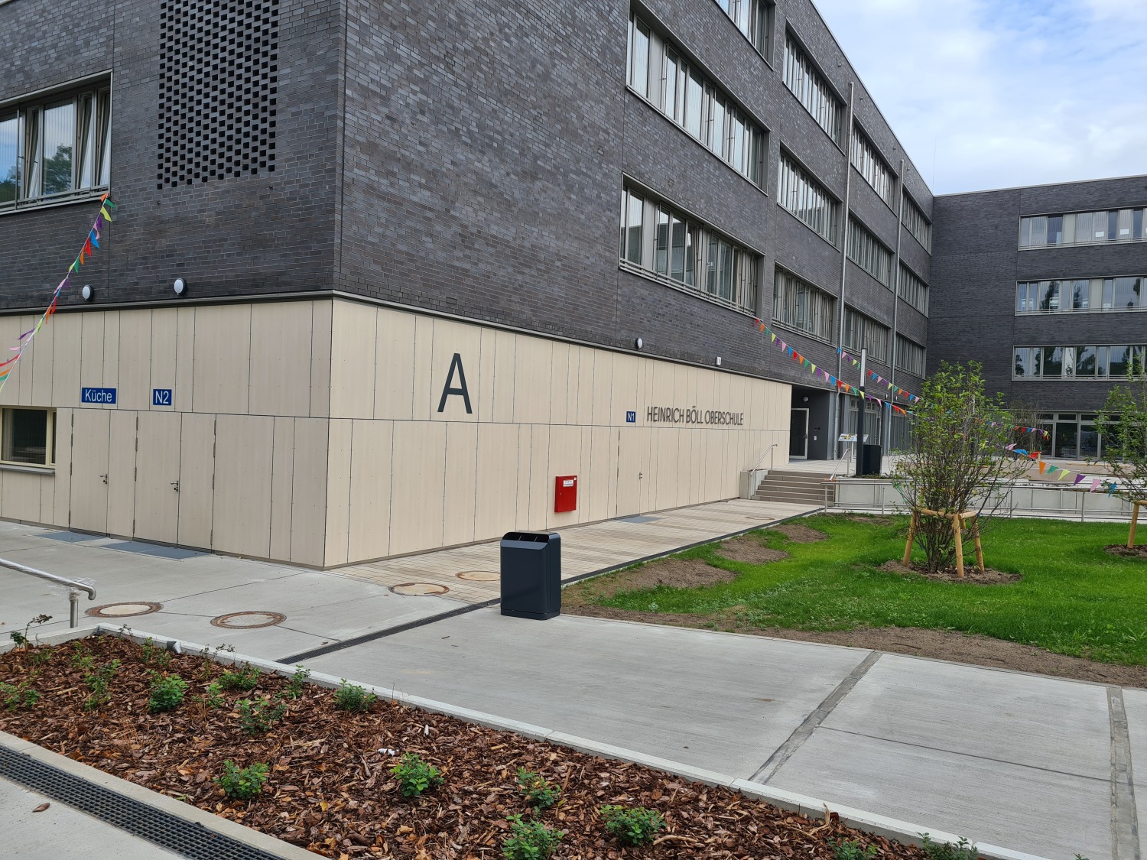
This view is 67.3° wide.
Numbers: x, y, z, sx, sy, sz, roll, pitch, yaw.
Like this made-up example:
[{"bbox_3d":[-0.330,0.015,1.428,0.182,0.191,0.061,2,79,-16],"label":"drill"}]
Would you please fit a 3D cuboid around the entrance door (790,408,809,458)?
[{"bbox_3d":[9.728,0.162,37.294,0.953,2.197,0.109,3,1,31],"label":"entrance door"}]

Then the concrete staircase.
[{"bbox_3d":[7.077,1.807,26.940,2.588,0.917,1.589,3,1,31],"label":"concrete staircase"}]

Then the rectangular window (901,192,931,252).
[{"bbox_3d":[21.163,-12.747,53.251,0.245,2.186,10.662,3,1,31],"label":"rectangular window"}]

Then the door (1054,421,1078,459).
[{"bbox_3d":[30.533,0.652,53.412,1.244,2.225,0.109,3,1,31],"label":"door"}]

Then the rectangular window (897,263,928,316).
[{"bbox_3d":[21.003,-8.603,53.305,0.245,2.148,10.662,3,1,31],"label":"rectangular window"}]

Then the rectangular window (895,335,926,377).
[{"bbox_3d":[20.843,-4.470,53.359,0.245,2.170,10.662,3,1,31],"label":"rectangular window"}]

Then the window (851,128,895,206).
[{"bbox_3d":[14.989,-12.850,42.820,0.245,2.186,10.884,3,1,31],"label":"window"}]

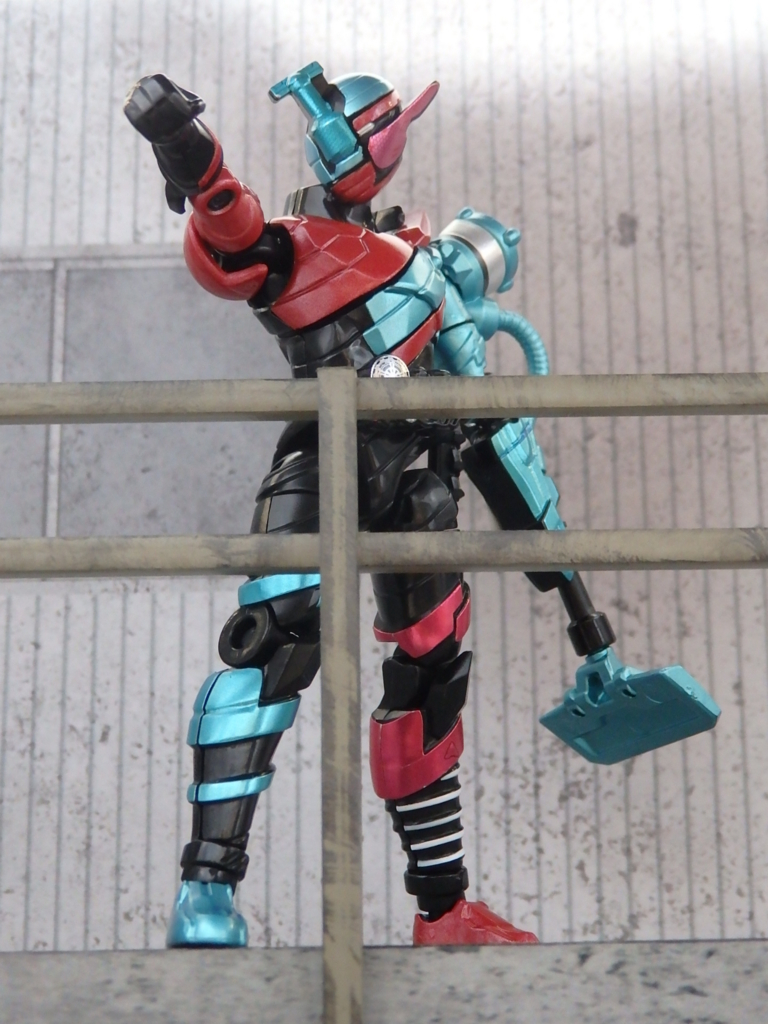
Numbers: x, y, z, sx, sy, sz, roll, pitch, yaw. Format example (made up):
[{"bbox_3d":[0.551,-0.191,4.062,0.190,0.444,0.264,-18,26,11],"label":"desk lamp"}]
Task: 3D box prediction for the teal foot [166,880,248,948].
[{"bbox_3d":[-0.025,0.057,0.277,0.010,0.010,0.021,3,-14,-14],"label":"teal foot"}]

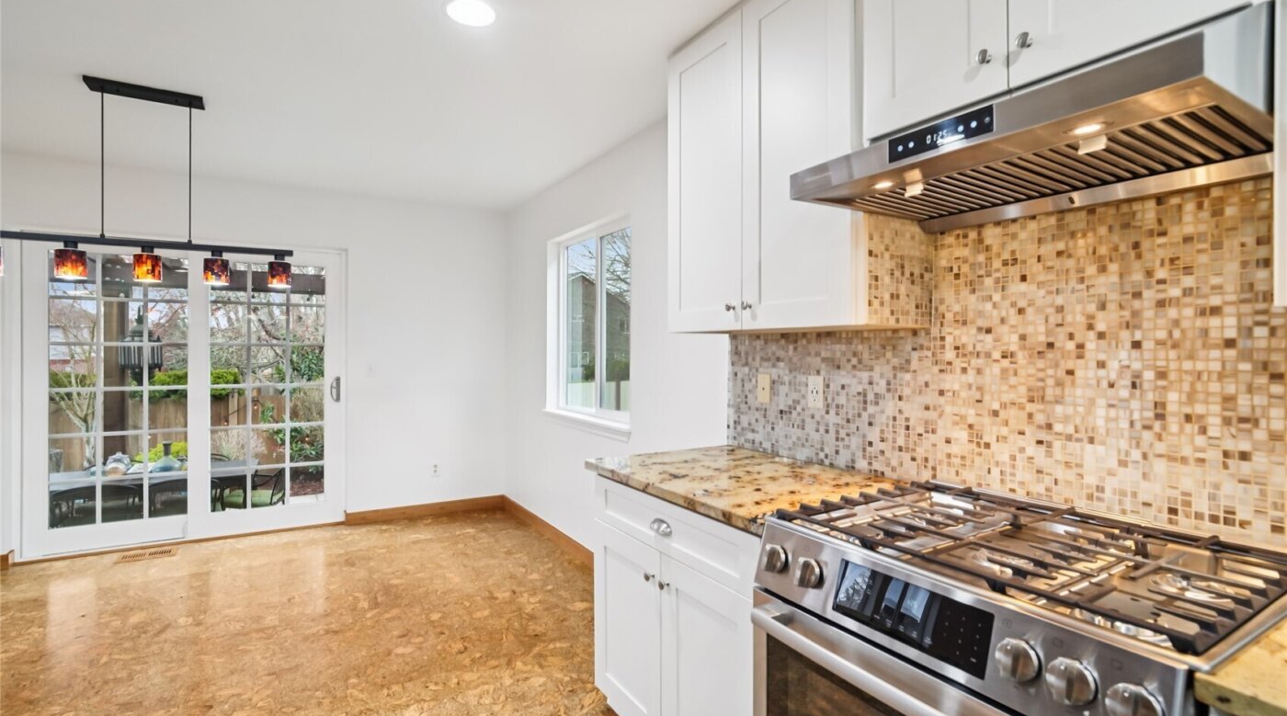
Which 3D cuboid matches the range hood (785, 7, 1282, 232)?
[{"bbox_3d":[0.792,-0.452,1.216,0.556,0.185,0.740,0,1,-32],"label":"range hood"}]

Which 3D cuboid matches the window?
[{"bbox_3d":[-0.342,-0.206,3.613,0.110,1.195,1.165,0,1,-32],"label":"window"}]

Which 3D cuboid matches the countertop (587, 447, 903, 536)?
[{"bbox_3d":[0.314,0.387,1.875,0.665,0.036,0.872,0,1,-32],"label":"countertop"}]

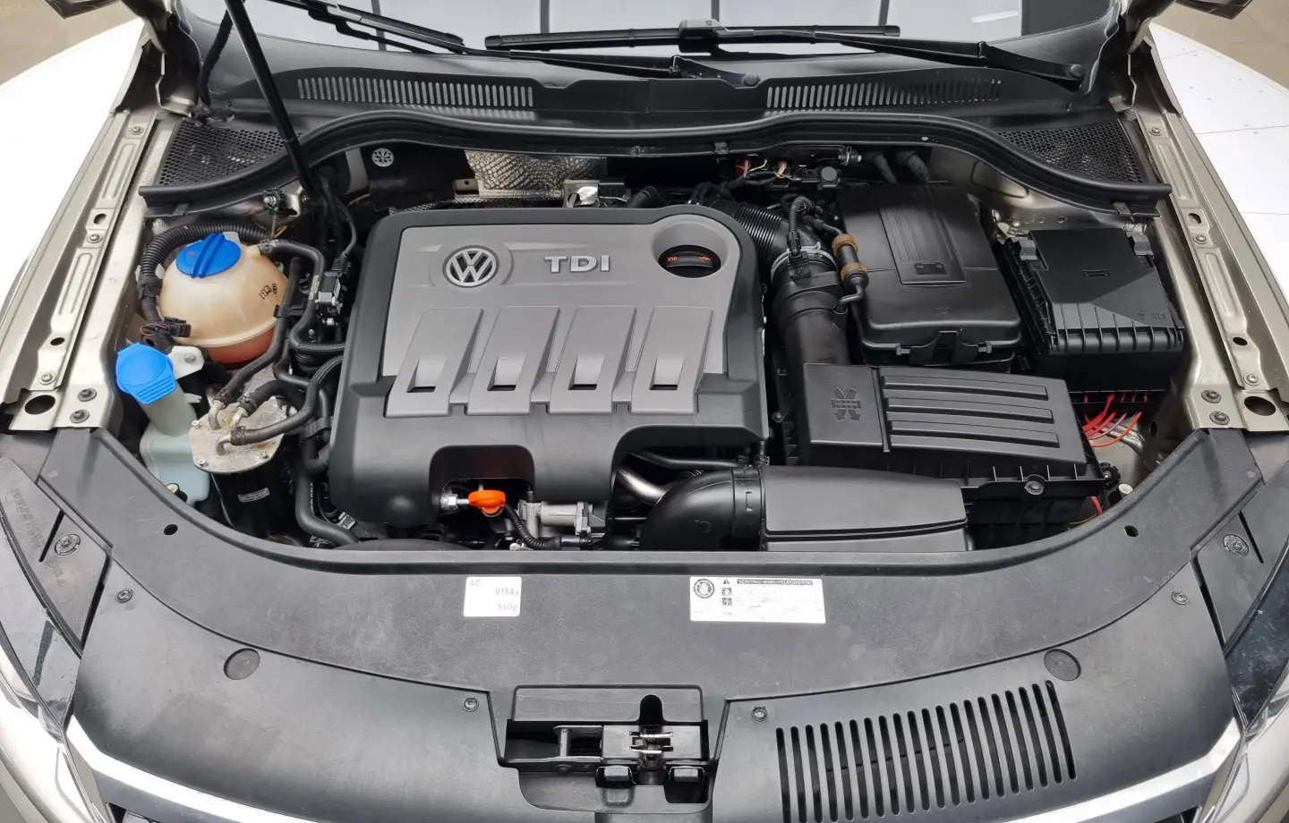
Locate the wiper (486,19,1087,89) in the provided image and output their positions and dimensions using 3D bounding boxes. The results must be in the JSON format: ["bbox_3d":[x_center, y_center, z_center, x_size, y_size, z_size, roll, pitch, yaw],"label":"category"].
[{"bbox_3d":[0.199,-0.517,1.400,0.850,0.060,0.085,0,63,0],"label":"wiper"}]

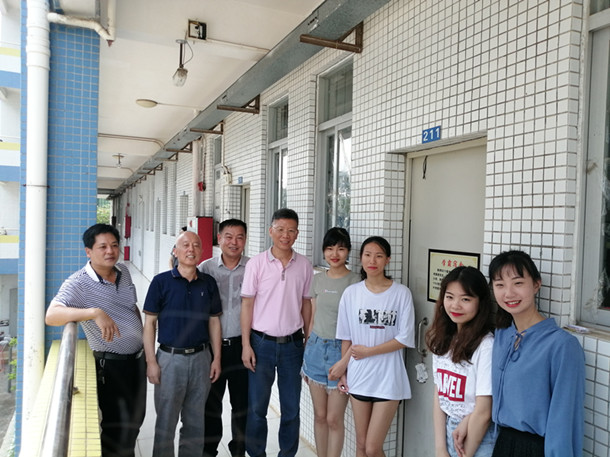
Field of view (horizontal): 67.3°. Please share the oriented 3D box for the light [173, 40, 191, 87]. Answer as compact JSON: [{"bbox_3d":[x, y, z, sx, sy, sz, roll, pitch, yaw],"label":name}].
[{"bbox_3d":[-0.883,-1.164,3.256,0.115,0.328,0.115,1,1,-25],"label":"light"}]

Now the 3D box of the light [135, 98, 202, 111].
[{"bbox_3d":[-1.889,-1.677,6.389,0.888,0.100,0.300,1,1,-25],"label":"light"}]

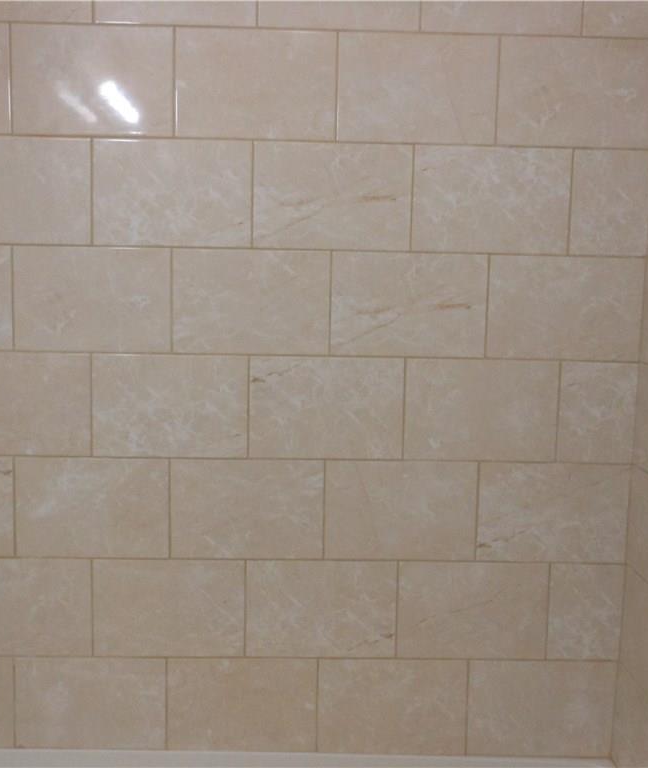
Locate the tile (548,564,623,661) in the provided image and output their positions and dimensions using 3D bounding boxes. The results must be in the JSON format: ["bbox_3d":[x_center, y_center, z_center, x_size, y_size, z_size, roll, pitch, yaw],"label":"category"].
[{"bbox_3d":[0.528,0.463,1.681,0.148,0.200,0.010,1,6,-2],"label":"tile"}]

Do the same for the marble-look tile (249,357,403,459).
[{"bbox_3d":[0.005,0.048,1.625,0.301,0.200,0.010,1,7,-1],"label":"marble-look tile"}]

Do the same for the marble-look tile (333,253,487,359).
[{"bbox_3d":[0.165,-0.153,1.605,0.301,0.200,0.010,1,7,-1],"label":"marble-look tile"}]

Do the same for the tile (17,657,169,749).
[{"bbox_3d":[-0.472,0.650,1.691,0.304,0.197,0.009,1,5,-1],"label":"tile"}]

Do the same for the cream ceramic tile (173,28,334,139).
[{"bbox_3d":[-0.133,-0.571,1.581,0.304,0.203,0.009,1,5,-1],"label":"cream ceramic tile"}]

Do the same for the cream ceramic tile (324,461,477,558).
[{"bbox_3d":[0.154,0.254,1.667,0.304,0.203,0.009,1,5,-1],"label":"cream ceramic tile"}]

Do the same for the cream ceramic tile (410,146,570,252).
[{"bbox_3d":[0.323,-0.352,1.595,0.301,0.200,0.010,1,6,-2],"label":"cream ceramic tile"}]

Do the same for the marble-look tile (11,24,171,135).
[{"bbox_3d":[-0.430,-0.565,1.548,0.299,0.197,0.009,1,7,-1],"label":"marble-look tile"}]

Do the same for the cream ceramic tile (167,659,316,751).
[{"bbox_3d":[-0.166,0.654,1.693,0.301,0.197,0.010,1,7,-1],"label":"cream ceramic tile"}]

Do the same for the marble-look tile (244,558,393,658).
[{"bbox_3d":[-0.005,0.452,1.665,0.301,0.200,0.010,1,6,-2],"label":"marble-look tile"}]

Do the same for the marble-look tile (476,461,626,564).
[{"bbox_3d":[0.459,0.258,1.659,0.304,0.200,0.010,1,6,-2],"label":"marble-look tile"}]

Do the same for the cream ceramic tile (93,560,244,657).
[{"bbox_3d":[-0.312,0.452,1.675,0.304,0.203,0.009,1,5,-1],"label":"cream ceramic tile"}]

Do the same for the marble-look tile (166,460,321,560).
[{"bbox_3d":[-0.151,0.248,1.645,0.301,0.200,0.010,1,7,-1],"label":"marble-look tile"}]

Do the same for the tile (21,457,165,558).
[{"bbox_3d":[-0.460,0.245,1.652,0.304,0.203,0.009,1,5,-1],"label":"tile"}]

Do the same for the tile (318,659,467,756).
[{"bbox_3d":[0.141,0.662,1.703,0.305,0.200,0.009,1,7,-1],"label":"tile"}]

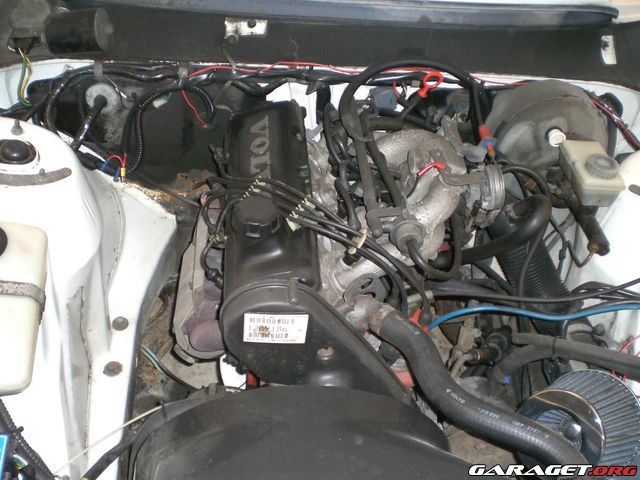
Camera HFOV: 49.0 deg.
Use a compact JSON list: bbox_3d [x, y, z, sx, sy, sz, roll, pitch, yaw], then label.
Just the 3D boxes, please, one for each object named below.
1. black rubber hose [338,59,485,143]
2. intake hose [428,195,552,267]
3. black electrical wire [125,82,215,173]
[{"bbox_3d":[0.176,-0.272,1.380,0.272,0.145,0.095,0,46,-5],"label":"black rubber hose"},{"bbox_3d":[0.301,-0.011,1.240,0.214,0.126,0.103,-11,46,-16],"label":"intake hose"},{"bbox_3d":[-0.293,-0.220,1.383,0.173,0.102,0.173,0,44,-5],"label":"black electrical wire"}]

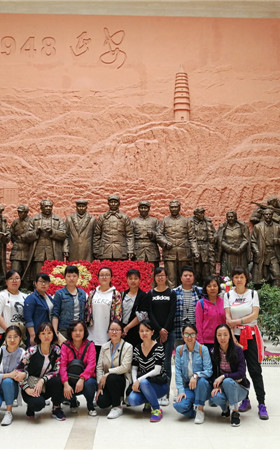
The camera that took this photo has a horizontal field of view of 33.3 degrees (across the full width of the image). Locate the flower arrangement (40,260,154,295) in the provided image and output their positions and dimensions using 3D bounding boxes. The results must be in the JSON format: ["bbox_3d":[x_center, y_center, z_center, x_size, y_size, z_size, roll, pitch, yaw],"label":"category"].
[{"bbox_3d":[-1.029,1.283,11.328,2.720,0.840,0.450,0,-6,0],"label":"flower arrangement"}]

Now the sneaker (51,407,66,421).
[{"bbox_3d":[-0.891,2.044,5.107,0.095,0.120,0.250,6,-9,-42],"label":"sneaker"}]

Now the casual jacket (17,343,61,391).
[{"bbox_3d":[-1.132,1.605,5.273,0.460,0.500,0.420,2,-7,-17],"label":"casual jacket"}]

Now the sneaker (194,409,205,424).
[{"bbox_3d":[0.646,2.054,5.046,0.090,0.100,0.245,-1,-6,12],"label":"sneaker"}]

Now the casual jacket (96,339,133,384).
[{"bbox_3d":[-0.294,1.577,5.387,0.420,0.530,0.400,-1,-7,11],"label":"casual jacket"}]

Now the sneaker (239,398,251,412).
[{"bbox_3d":[1.225,2.083,5.442,0.095,0.125,0.250,-4,-8,28],"label":"sneaker"}]

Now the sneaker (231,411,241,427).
[{"bbox_3d":[0.996,2.019,4.928,0.095,0.125,0.250,-1,-7,8],"label":"sneaker"}]

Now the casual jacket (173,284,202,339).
[{"bbox_3d":[0.612,1.115,5.964,0.450,0.680,0.280,-1,-6,5],"label":"casual jacket"}]

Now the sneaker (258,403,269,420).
[{"bbox_3d":[1.369,2.060,5.186,0.100,0.120,0.260,-1,-6,6],"label":"sneaker"}]

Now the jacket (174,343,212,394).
[{"bbox_3d":[0.596,1.593,5.214,0.420,0.540,0.380,-1,-7,8],"label":"jacket"}]

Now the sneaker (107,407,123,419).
[{"bbox_3d":[-0.274,2.075,5.230,0.090,0.100,0.245,-3,-7,22],"label":"sneaker"}]

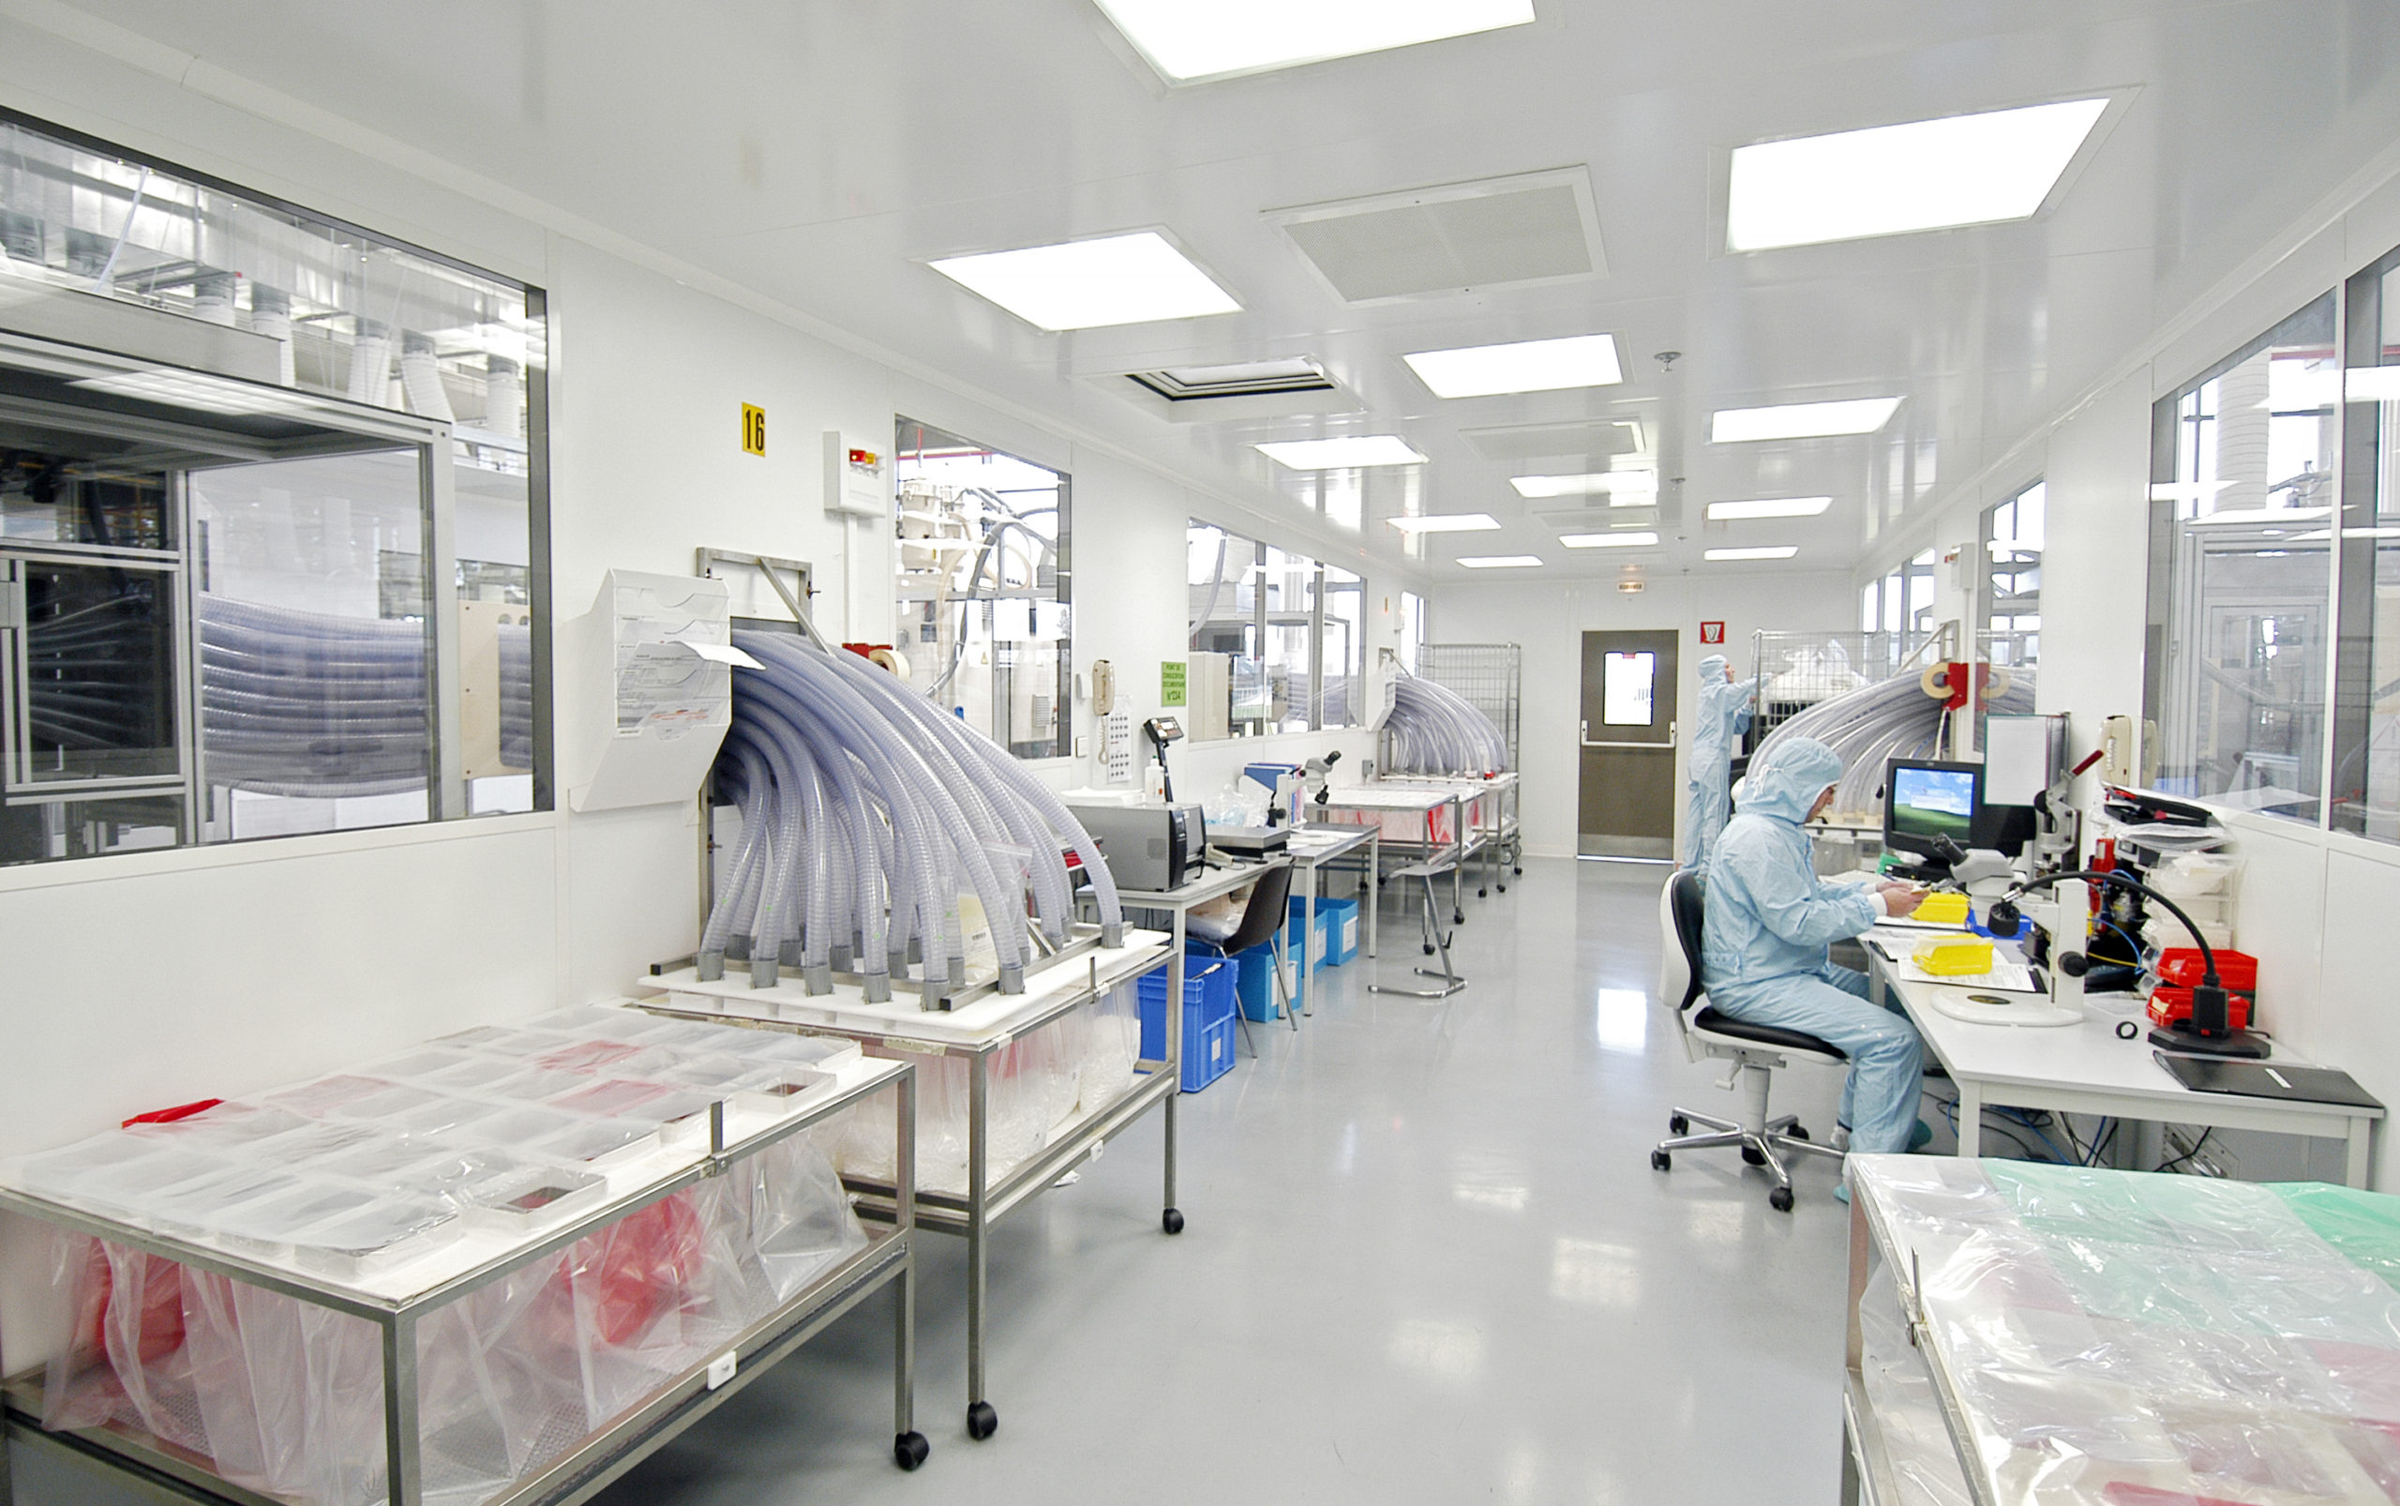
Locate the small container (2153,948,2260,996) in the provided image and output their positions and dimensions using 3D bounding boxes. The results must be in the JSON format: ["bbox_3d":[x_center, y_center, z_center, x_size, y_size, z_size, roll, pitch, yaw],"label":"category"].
[{"bbox_3d":[2.268,0.489,2.706,0.166,0.080,0.108,1,3,23],"label":"small container"}]

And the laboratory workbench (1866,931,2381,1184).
[{"bbox_3d":[2.059,0.972,2.899,0.652,0.742,1.424,1,3,23],"label":"laboratory workbench"}]

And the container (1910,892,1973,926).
[{"bbox_3d":[2.536,0.532,4.114,0.160,0.085,0.115,2,3,22],"label":"container"}]

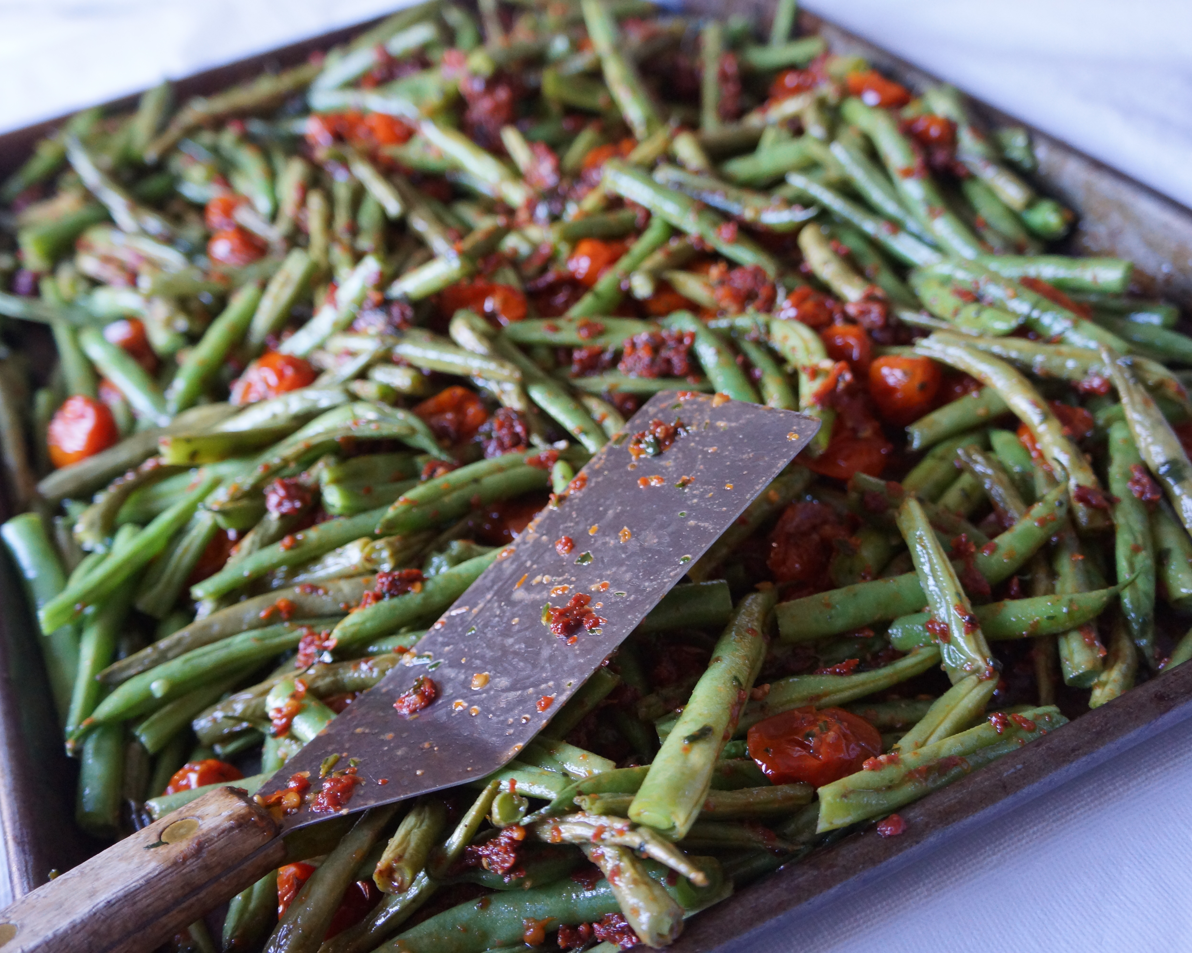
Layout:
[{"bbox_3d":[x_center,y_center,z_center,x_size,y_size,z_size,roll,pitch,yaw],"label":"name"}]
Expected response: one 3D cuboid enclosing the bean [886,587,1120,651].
[{"bbox_3d":[0.088,0.030,0.279,0.051,0.008,0.011,-10,40,0],"label":"bean"}]

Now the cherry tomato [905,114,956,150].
[{"bbox_3d":[0.111,-0.114,0.435,0.018,0.013,0.016,2,41,14],"label":"cherry tomato"}]

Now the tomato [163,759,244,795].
[{"bbox_3d":[-0.083,0.068,0.277,0.019,0.015,0.018,-6,40,5],"label":"tomato"}]

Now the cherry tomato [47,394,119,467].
[{"bbox_3d":[-0.146,-0.013,0.373,0.020,0.019,0.020,-26,42,-19],"label":"cherry tomato"}]

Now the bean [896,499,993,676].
[{"bbox_3d":[0.073,0.023,0.282,0.008,0.008,0.056,-9,38,2],"label":"bean"}]

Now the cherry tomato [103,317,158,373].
[{"bbox_3d":[-0.144,-0.040,0.405,0.019,0.018,0.019,-25,42,-16],"label":"cherry tomato"}]

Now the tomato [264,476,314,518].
[{"bbox_3d":[-0.081,0.006,0.342,0.013,0.008,0.011,-6,40,5],"label":"tomato"}]

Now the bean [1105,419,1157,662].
[{"bbox_3d":[0.121,0.012,0.293,0.009,0.009,0.070,2,48,13],"label":"bean"}]

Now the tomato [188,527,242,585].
[{"bbox_3d":[-0.095,0.020,0.328,0.018,0.015,0.017,-23,42,-16],"label":"tomato"}]

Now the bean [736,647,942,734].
[{"bbox_3d":[0.049,0.044,0.269,0.051,0.007,0.008,-18,40,-8],"label":"bean"}]

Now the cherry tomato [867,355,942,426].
[{"bbox_3d":[0.077,-0.021,0.328,0.019,0.018,0.019,0,41,13],"label":"cherry tomato"}]

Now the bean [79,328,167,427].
[{"bbox_3d":[-0.142,-0.031,0.391,0.009,0.009,0.062,-31,45,-24],"label":"bean"}]

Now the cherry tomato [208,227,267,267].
[{"bbox_3d":[-0.122,-0.078,0.444,0.020,0.015,0.017,-19,41,-11],"label":"cherry tomato"}]

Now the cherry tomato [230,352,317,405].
[{"bbox_3d":[-0.092,-0.028,0.375,0.025,0.017,0.019,-14,40,-3],"label":"cherry tomato"}]

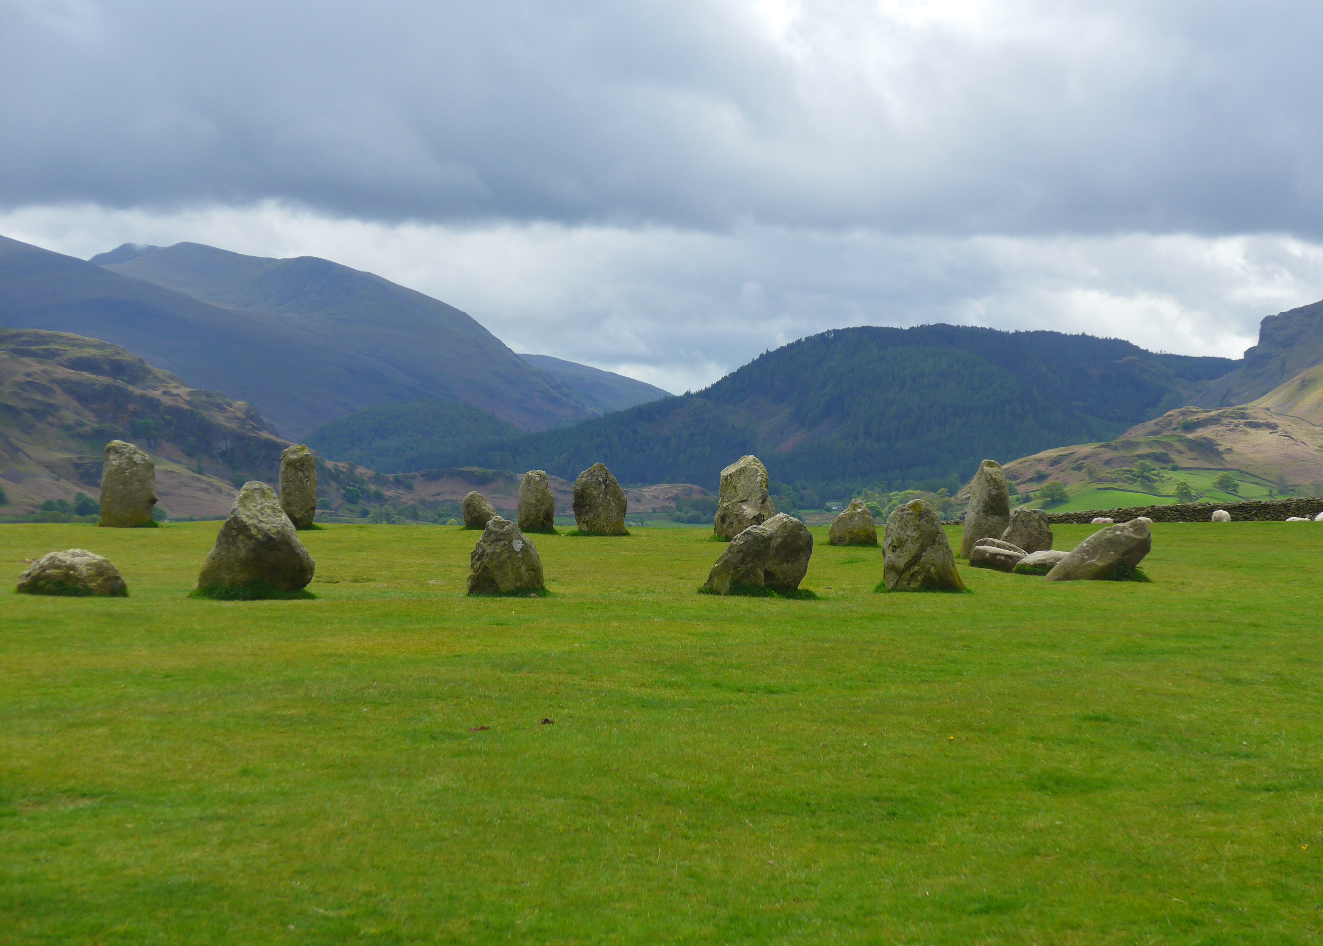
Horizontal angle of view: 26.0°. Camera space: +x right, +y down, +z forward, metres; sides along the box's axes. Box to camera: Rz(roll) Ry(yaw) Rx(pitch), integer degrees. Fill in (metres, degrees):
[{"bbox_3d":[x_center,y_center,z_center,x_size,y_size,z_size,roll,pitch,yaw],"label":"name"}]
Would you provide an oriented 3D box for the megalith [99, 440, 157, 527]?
[{"bbox_3d":[-10.907,0.211,58.619,1.205,1.754,0.897,0,0,-11],"label":"megalith"}]

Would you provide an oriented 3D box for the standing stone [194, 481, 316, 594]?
[{"bbox_3d":[-4.526,0.713,31.900,1.357,1.254,0.900,0,0,-8],"label":"standing stone"}]

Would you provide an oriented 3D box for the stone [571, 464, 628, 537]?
[{"bbox_3d":[-1.222,0.509,56.500,1.080,1.406,0.700,0,0,-1],"label":"stone"}]

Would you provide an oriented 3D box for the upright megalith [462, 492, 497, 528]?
[{"bbox_3d":[-3.844,0.767,60.742,0.745,0.810,0.593,0,0,-4],"label":"upright megalith"}]

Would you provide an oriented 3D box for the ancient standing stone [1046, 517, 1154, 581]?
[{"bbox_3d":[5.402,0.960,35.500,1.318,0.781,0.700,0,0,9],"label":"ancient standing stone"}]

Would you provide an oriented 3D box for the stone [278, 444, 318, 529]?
[{"bbox_3d":[-7.552,0.269,59.586,0.816,1.762,0.730,0,0,-7],"label":"stone"}]

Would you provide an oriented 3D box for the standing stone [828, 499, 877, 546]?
[{"bbox_3d":[3.322,0.853,49.800,0.880,0.826,0.650,0,0,4],"label":"standing stone"}]

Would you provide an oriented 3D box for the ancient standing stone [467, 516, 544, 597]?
[{"bbox_3d":[-1.784,0.940,32.774,0.886,0.898,0.701,0,0,-3],"label":"ancient standing stone"}]

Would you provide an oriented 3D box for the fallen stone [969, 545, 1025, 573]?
[{"bbox_3d":[4.475,1.146,38.300,0.648,0.373,0.650,0,0,22],"label":"fallen stone"}]

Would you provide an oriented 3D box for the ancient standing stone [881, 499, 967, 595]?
[{"bbox_3d":[3.183,0.877,34.749,0.990,1.140,0.705,0,0,5],"label":"ancient standing stone"}]

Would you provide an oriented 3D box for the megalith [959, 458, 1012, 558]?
[{"bbox_3d":[5.394,0.585,47.715,0.826,1.634,0.738,0,0,6],"label":"megalith"}]

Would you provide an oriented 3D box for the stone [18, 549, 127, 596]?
[{"bbox_3d":[-6.385,1.081,31.065,1.199,0.515,0.886,0,0,-12],"label":"stone"}]

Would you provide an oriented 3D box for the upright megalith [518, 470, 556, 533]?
[{"bbox_3d":[-2.562,0.574,58.972,0.808,1.297,0.643,0,0,-2],"label":"upright megalith"}]

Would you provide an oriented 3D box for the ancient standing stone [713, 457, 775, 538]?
[{"bbox_3d":[1.568,0.445,53.700,1.181,1.568,0.850,0,0,2],"label":"ancient standing stone"}]

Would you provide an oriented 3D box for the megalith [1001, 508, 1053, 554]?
[{"bbox_3d":[6.249,0.981,49.027,0.884,0.813,0.658,0,0,7],"label":"megalith"}]

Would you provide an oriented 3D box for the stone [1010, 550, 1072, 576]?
[{"bbox_3d":[4.943,1.167,37.200,0.805,0.335,0.600,0,0,8],"label":"stone"}]

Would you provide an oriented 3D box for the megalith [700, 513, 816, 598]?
[{"bbox_3d":[1.063,0.897,31.700,1.223,0.914,0.780,0,0,2],"label":"megalith"}]

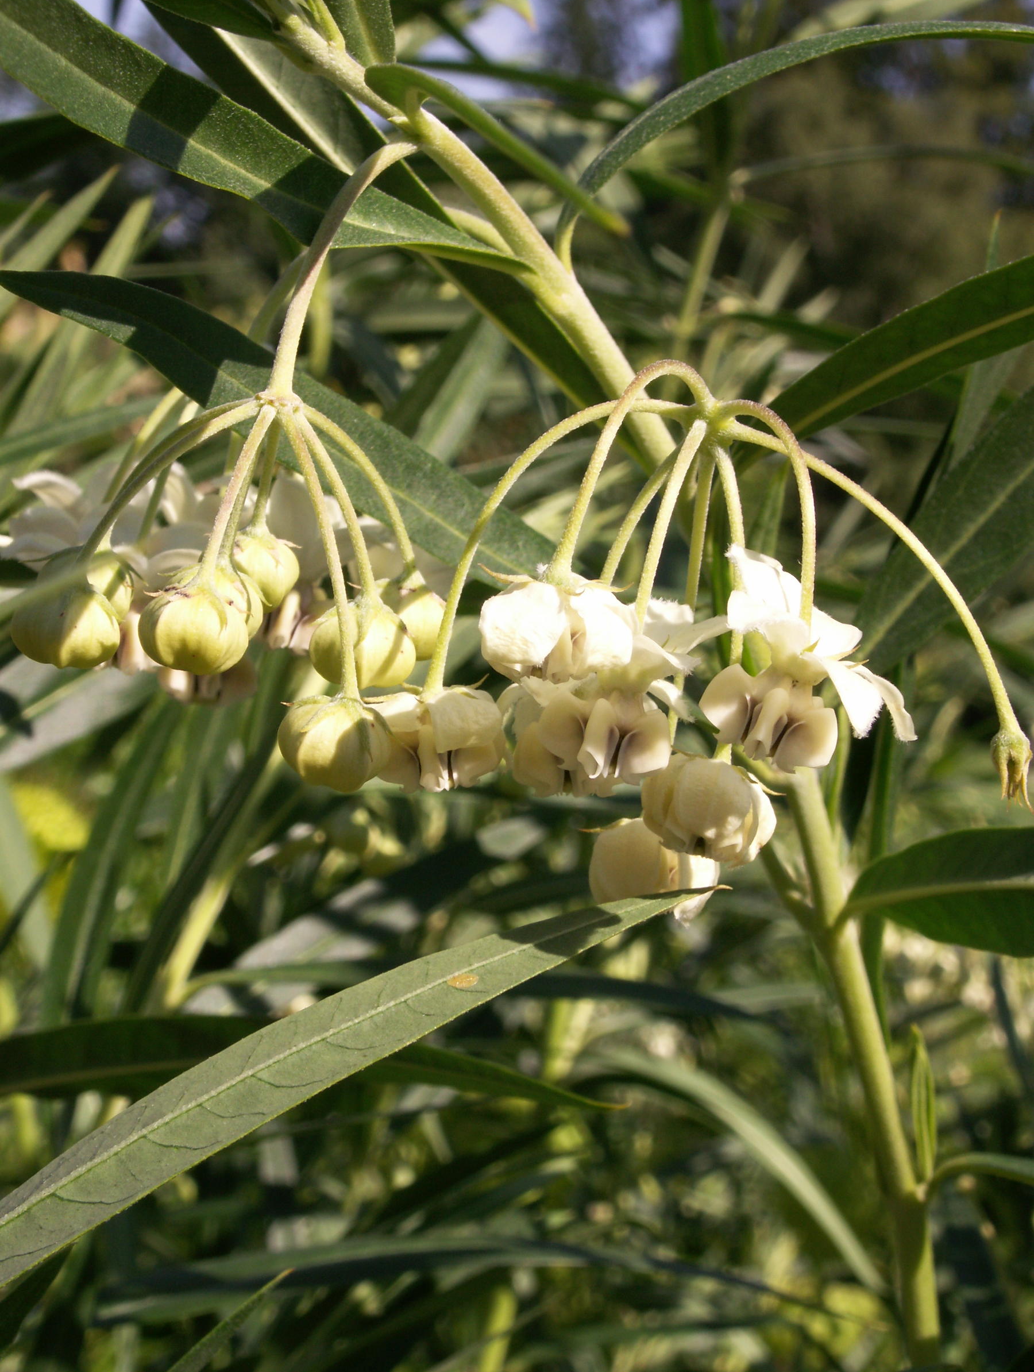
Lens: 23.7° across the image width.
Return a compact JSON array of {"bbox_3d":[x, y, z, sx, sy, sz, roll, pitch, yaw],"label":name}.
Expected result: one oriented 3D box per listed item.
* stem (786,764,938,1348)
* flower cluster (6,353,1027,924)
[{"bbox_3d":[0.034,0.037,0.240,0.005,0.059,0.005,-12,6,0],"label":"stem"},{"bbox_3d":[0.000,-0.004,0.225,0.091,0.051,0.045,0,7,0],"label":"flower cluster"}]

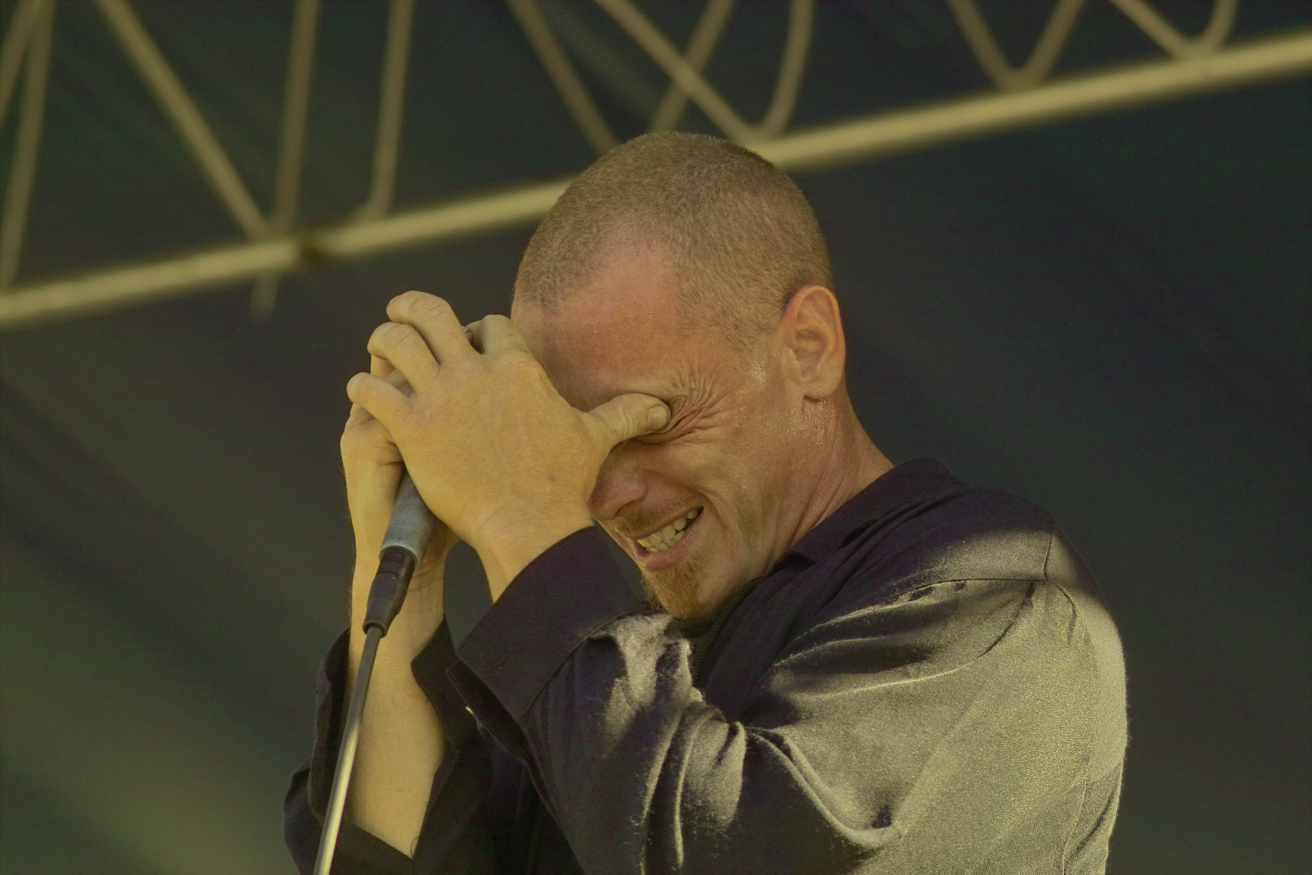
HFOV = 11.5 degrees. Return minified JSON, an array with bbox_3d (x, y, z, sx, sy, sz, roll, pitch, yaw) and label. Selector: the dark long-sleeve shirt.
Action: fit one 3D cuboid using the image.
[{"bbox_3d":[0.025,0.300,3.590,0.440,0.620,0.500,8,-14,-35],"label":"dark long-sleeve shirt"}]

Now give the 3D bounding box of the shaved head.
[{"bbox_3d":[0.016,-0.088,3.610,0.190,0.160,0.160,-33,22,-35],"label":"shaved head"}]

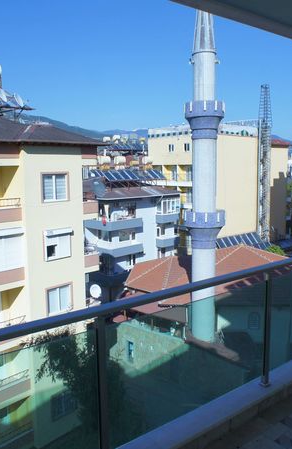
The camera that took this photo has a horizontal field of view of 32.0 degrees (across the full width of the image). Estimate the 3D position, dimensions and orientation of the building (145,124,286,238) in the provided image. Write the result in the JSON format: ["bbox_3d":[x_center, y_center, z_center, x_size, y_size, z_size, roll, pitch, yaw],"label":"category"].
[{"bbox_3d":[10.889,-5.103,74.853,17.880,17.820,11.190,-7,9,-41],"label":"building"}]

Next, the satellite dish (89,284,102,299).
[{"bbox_3d":[-2.795,3.708,28.158,0.740,0.780,0.270,-5,8,-28],"label":"satellite dish"}]

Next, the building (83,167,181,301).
[{"bbox_3d":[-3.289,0.015,59.440,10.600,13.020,10.080,-7,10,-42],"label":"building"}]

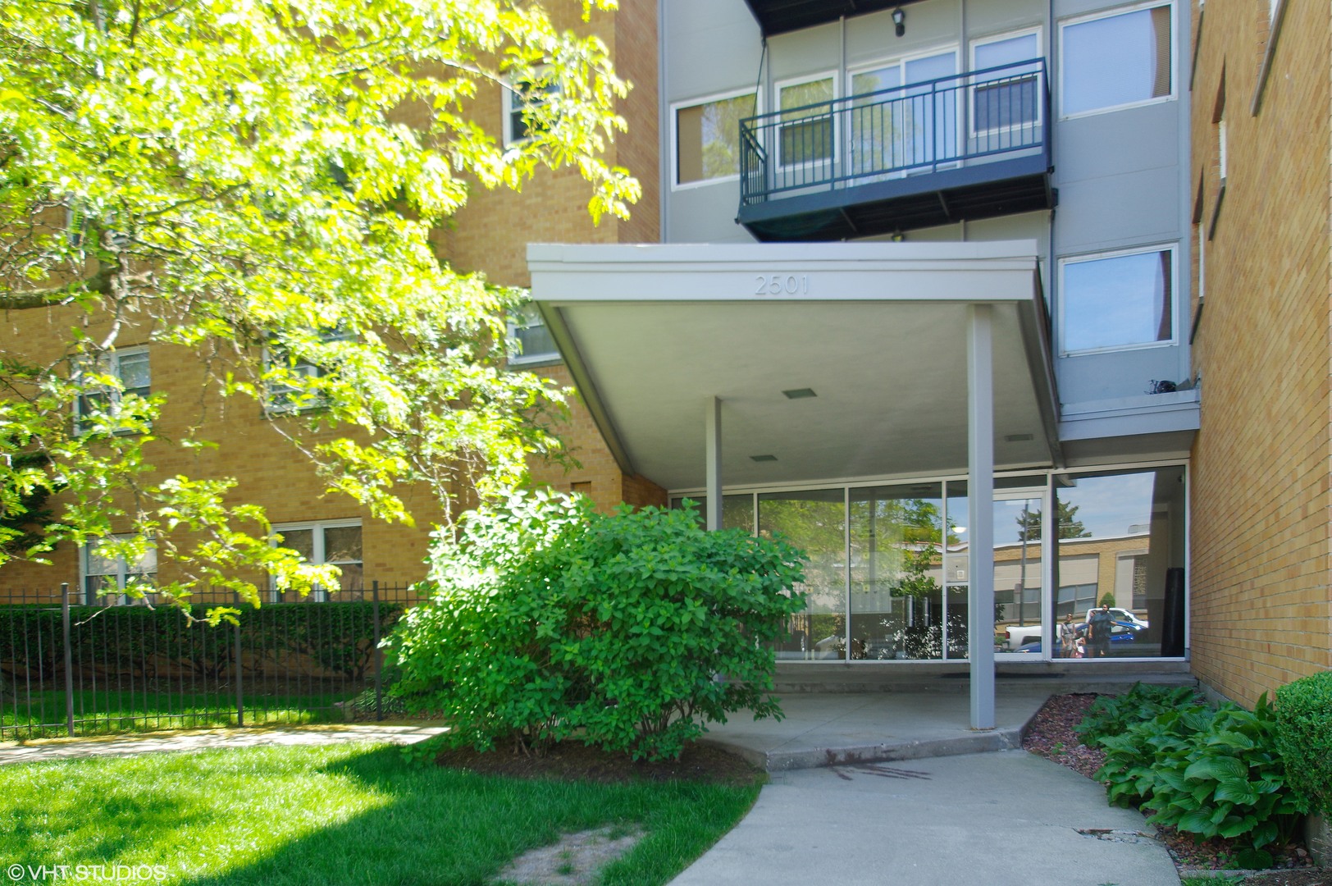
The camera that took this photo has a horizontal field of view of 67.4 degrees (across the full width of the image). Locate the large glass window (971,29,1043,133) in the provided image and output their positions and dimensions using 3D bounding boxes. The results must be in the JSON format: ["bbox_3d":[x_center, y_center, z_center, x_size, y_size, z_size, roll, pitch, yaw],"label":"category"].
[{"bbox_3d":[4.160,-4.402,12.200,0.845,1.199,0.100,-3,-3,21],"label":"large glass window"}]

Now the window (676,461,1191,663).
[{"bbox_3d":[3.029,1.618,12.623,6.439,2.320,0.140,-3,-3,21],"label":"window"}]

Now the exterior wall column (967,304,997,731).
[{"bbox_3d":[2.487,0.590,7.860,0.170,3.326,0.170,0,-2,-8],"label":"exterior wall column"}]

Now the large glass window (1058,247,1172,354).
[{"bbox_3d":[5.323,-1.670,11.767,1.292,1.183,0.100,-3,-3,21],"label":"large glass window"}]

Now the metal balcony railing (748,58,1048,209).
[{"bbox_3d":[2.791,-3.605,12.312,3.604,1.120,1.050,-3,-3,21],"label":"metal balcony railing"}]

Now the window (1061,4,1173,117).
[{"bbox_3d":[5.313,-4.503,11.770,1.269,1.181,0.100,-3,-3,21],"label":"window"}]

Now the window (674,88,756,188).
[{"bbox_3d":[0.686,-4.107,13.498,1.331,1.182,0.100,-3,-3,21],"label":"window"}]

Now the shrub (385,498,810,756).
[{"bbox_3d":[-0.476,1.309,7.300,2.800,1.900,2.000,-2,-3,6],"label":"shrub"}]

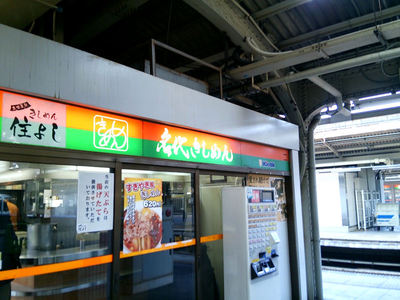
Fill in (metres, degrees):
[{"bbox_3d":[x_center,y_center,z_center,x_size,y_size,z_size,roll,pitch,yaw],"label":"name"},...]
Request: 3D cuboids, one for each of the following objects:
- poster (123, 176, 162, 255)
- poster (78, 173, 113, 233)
[{"bbox_3d":[-0.473,0.539,2.925,0.010,0.594,0.420,-7,-10,40],"label":"poster"},{"bbox_3d":[-0.751,0.373,2.514,0.010,0.420,0.297,-7,-10,40],"label":"poster"}]

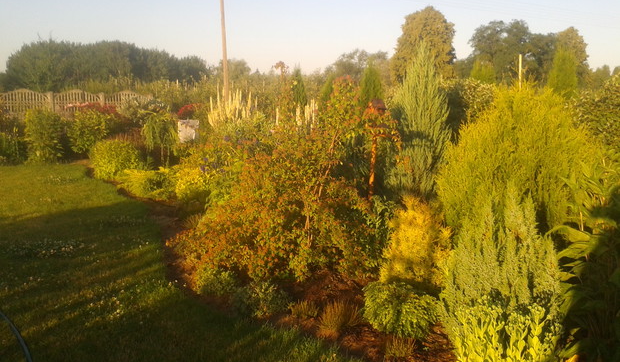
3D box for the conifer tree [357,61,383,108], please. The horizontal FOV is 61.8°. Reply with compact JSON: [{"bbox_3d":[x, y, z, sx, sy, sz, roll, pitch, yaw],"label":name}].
[{"bbox_3d":[1.877,-2.473,15.812,0.800,2.250,0.800,1,10,7],"label":"conifer tree"}]

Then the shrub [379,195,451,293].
[{"bbox_3d":[0.791,0.455,3.923,0.500,0.710,0.470,2,10,12],"label":"shrub"}]

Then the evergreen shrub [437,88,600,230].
[{"bbox_3d":[2.284,-0.247,5.752,1.700,1.590,1.700,-1,10,0],"label":"evergreen shrub"}]

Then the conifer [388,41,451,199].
[{"bbox_3d":[1.544,-0.815,7.274,0.860,2.190,0.860,-1,10,0],"label":"conifer"}]

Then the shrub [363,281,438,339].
[{"bbox_3d":[0.579,0.799,3.315,0.450,0.250,0.420,2,10,10],"label":"shrub"}]

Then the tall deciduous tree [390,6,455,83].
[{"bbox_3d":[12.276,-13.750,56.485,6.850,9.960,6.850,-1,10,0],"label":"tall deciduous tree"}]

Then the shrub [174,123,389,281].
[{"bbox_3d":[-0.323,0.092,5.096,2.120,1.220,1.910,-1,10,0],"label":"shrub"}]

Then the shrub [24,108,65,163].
[{"bbox_3d":[-5.382,-0.940,10.500,0.800,1.120,0.750,-5,11,-27],"label":"shrub"}]

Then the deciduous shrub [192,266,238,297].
[{"bbox_3d":[-0.710,0.720,3.890,0.320,0.200,0.290,-2,10,-11],"label":"deciduous shrub"}]

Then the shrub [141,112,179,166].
[{"bbox_3d":[-3.095,-0.834,10.613,0.750,1.160,0.750,-1,10,0],"label":"shrub"}]

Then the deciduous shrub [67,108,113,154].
[{"bbox_3d":[-5.258,-1.122,12.386,1.060,1.150,1.060,-1,10,0],"label":"deciduous shrub"}]

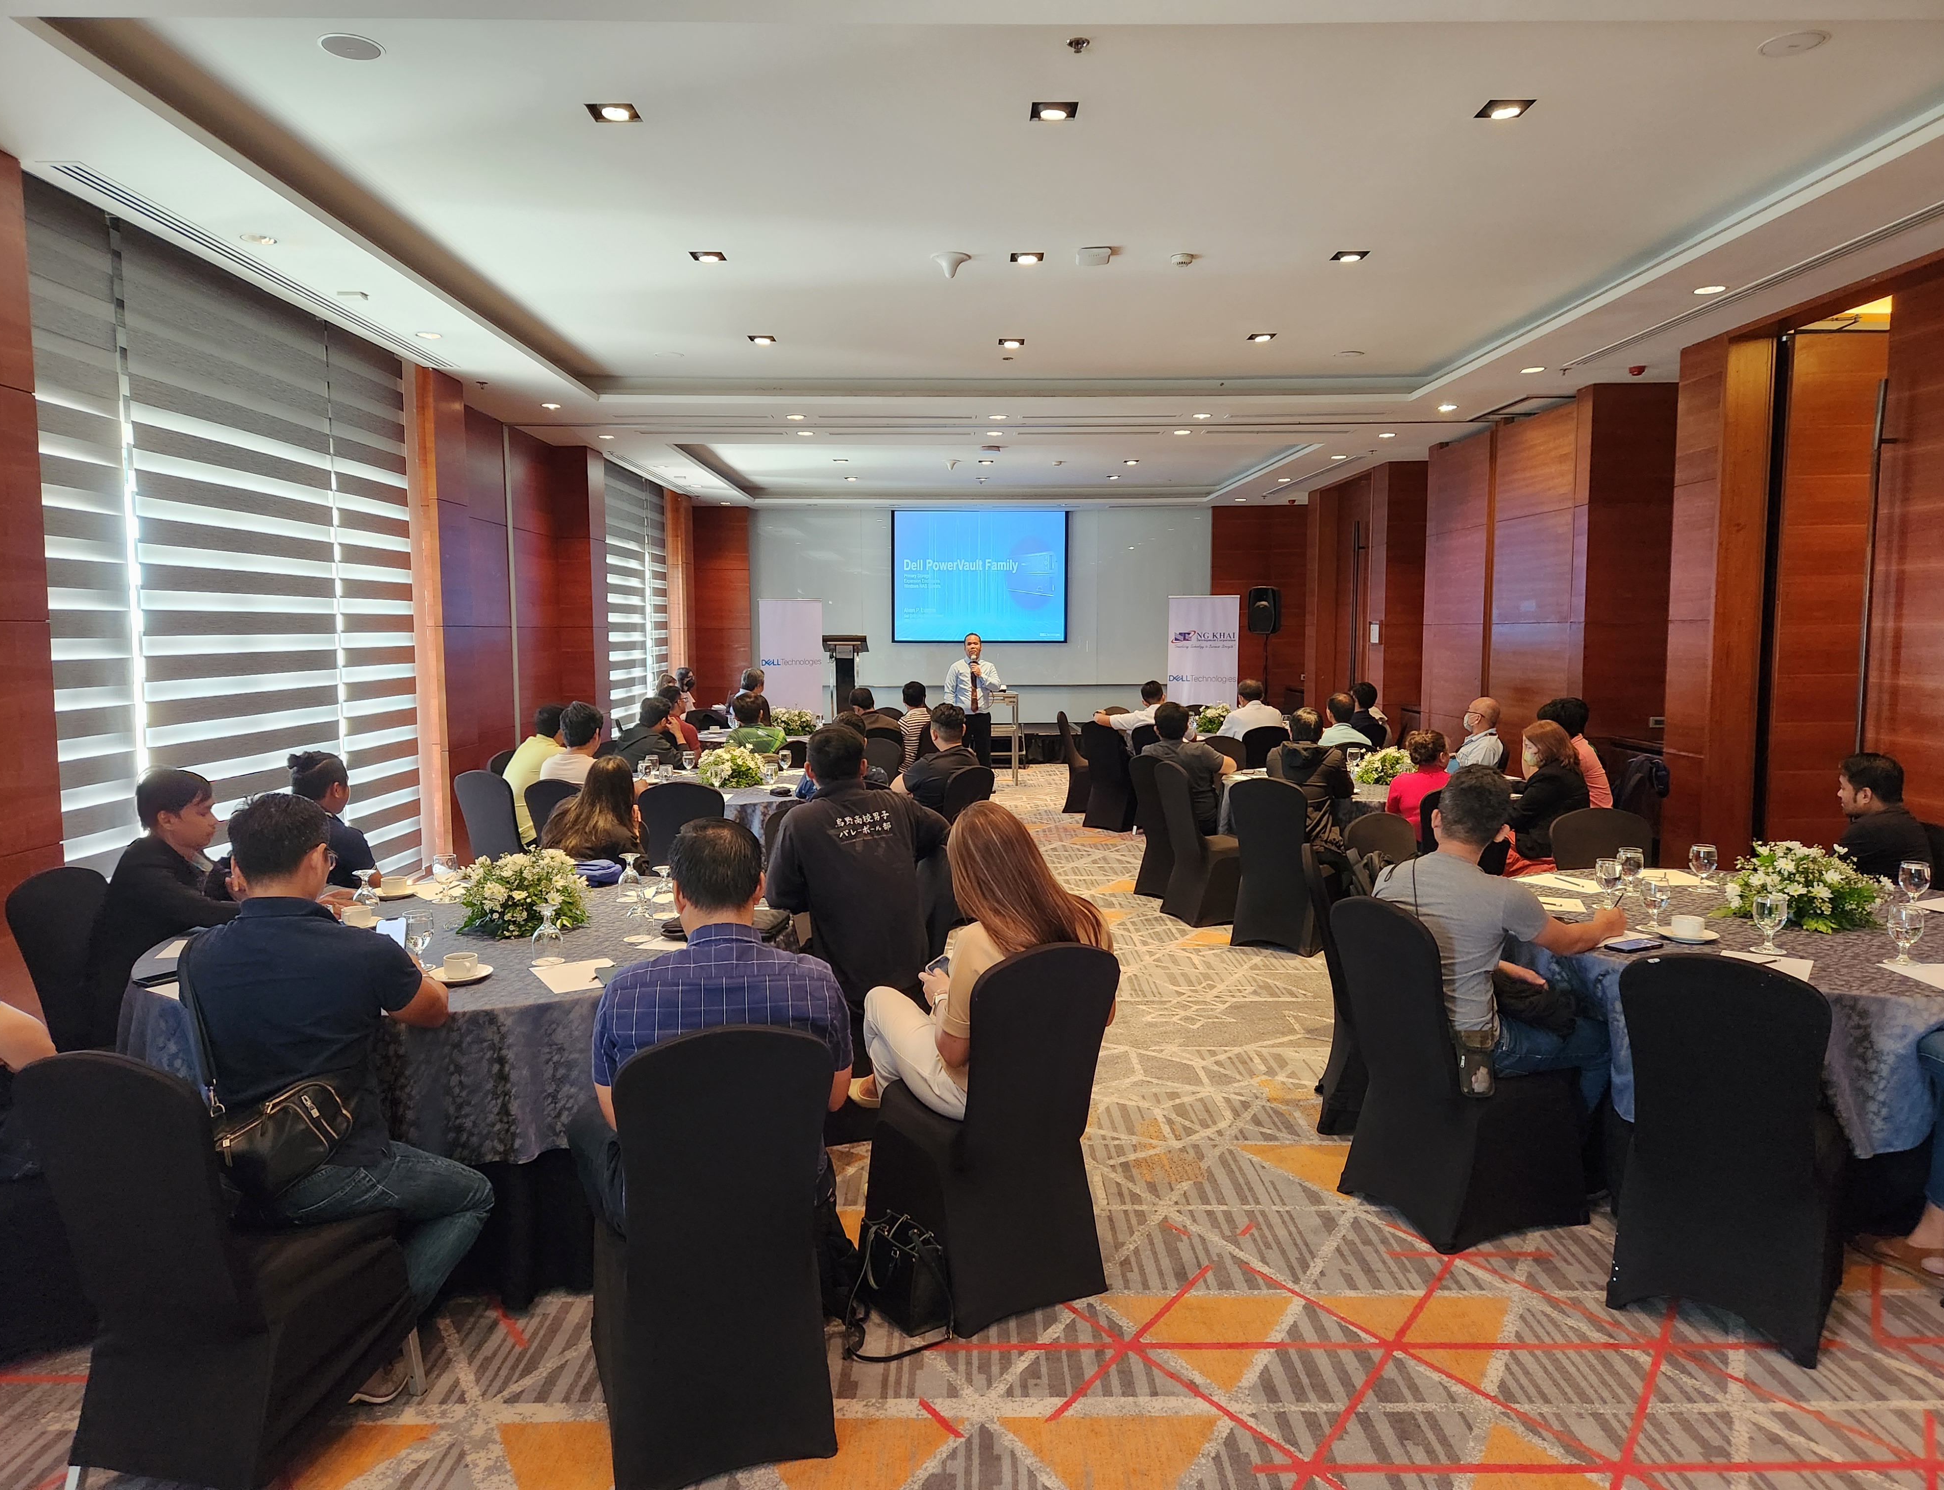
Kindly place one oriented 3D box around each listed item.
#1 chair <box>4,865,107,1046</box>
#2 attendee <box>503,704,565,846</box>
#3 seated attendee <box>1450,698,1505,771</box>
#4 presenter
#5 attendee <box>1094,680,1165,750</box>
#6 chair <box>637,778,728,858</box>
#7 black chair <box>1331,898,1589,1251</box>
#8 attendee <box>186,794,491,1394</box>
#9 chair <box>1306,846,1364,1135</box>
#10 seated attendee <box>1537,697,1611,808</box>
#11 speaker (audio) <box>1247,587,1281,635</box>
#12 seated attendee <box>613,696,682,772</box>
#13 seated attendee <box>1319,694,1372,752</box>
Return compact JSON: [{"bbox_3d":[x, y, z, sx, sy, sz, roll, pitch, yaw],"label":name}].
[{"bbox_3d":[-2.667,0.859,4.199,0.550,0.930,0.440,0,5,6],"label":"chair"},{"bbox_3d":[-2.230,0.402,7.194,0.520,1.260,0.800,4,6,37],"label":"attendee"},{"bbox_3d":[3.131,0.310,8.562,0.800,1.240,0.550,1,5,17],"label":"seated attendee"},{"bbox_3d":[0.000,-0.197,11.829,0.500,1.630,0.340,0,5,0],"label":"presenter"},{"bbox_3d":[1.450,0.073,11.201,0.720,1.250,0.820,0,5,-3],"label":"attendee"},{"bbox_3d":[-1.398,0.628,6.719,0.440,0.930,0.550,0,5,5],"label":"chair"},{"bbox_3d":[1.395,0.877,3.783,0.570,0.920,0.450,-2,6,-25],"label":"black chair"},{"bbox_3d":[-1.310,0.763,2.809,0.560,1.320,0.740,2,5,17],"label":"attendee"},{"bbox_3d":[1.421,0.829,4.558,0.580,0.925,0.440,1,5,11],"label":"chair"},{"bbox_3d":[3.060,0.397,7.083,0.820,1.290,0.520,3,6,28],"label":"seated attendee"},{"bbox_3d":[3.657,-1.670,16.517,0.380,0.610,0.350,2,6,25],"label":"speaker (audio)"},{"bbox_3d":[-2.183,0.313,8.888,0.750,1.220,0.550,0,5,7],"label":"seated attendee"},{"bbox_3d":[2.540,0.233,9.207,0.520,1.240,0.800,-1,5,-7],"label":"seated attendee"}]

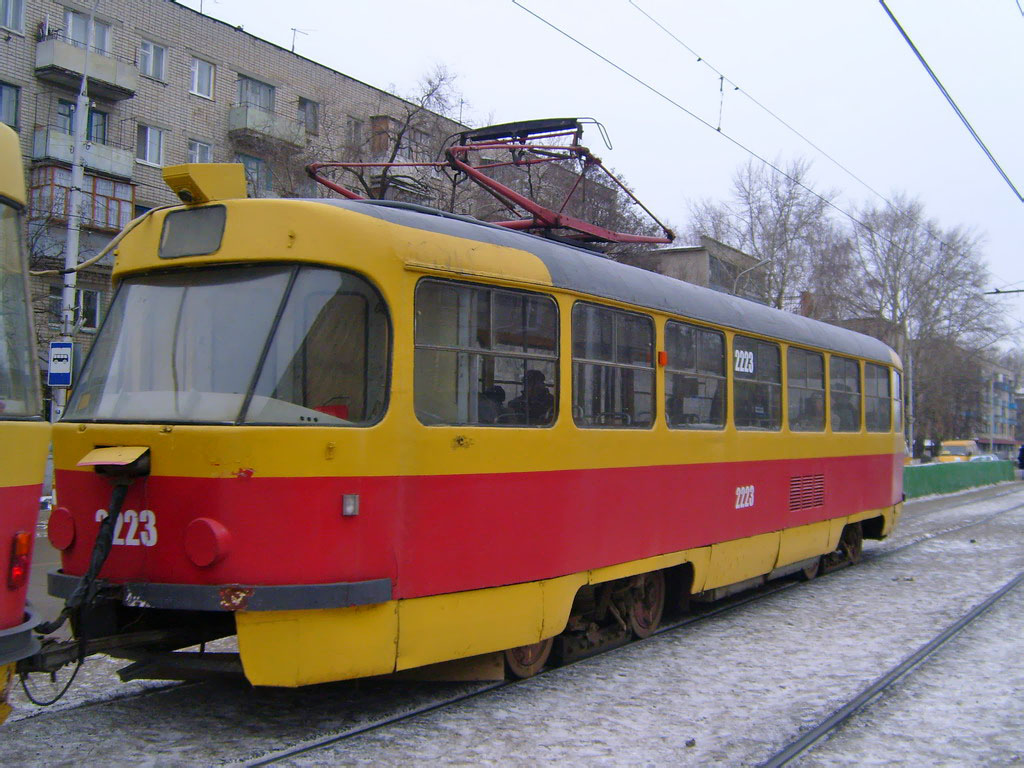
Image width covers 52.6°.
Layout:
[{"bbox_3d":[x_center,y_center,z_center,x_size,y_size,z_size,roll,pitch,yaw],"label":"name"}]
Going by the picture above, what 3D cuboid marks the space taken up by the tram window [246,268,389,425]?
[{"bbox_3d":[-1.013,-0.199,5.383,0.825,0.834,0.180,2,-3,-24],"label":"tram window"}]

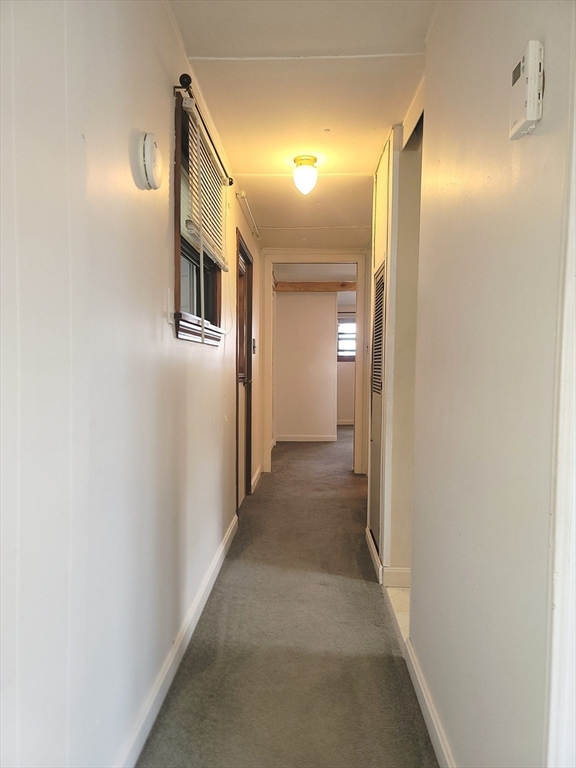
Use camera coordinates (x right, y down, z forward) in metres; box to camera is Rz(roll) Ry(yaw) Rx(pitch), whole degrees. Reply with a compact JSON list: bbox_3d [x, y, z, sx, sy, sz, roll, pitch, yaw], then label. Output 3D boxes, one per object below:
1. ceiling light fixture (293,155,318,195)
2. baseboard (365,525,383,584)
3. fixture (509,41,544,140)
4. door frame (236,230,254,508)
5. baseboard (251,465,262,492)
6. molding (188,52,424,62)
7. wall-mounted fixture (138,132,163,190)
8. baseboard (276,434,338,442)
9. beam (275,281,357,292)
[{"bbox_3d":[0.093,-1.065,2.867,0.132,0.183,0.133,1,3,2],"label":"ceiling light fixture"},{"bbox_3d":[0.464,0.901,3.033,0.015,0.086,0.729,1,3,2],"label":"baseboard"},{"bbox_3d":[0.409,-0.500,0.952,0.028,0.128,0.085,1,3,2],"label":"fixture"},{"bbox_3d":[-0.323,-0.048,3.939,0.059,1.827,0.924,1,3,2],"label":"door frame"},{"bbox_3d":[-0.282,0.810,4.837,0.017,0.086,0.839,1,3,2],"label":"baseboard"},{"bbox_3d":[0.051,-1.109,1.888,0.824,0.009,0.024,1,3,2],"label":"molding"},{"bbox_3d":[-0.363,-0.603,1.498,0.039,0.136,0.135,1,3,2],"label":"wall-mounted fixture"},{"bbox_3d":[0.243,0.710,7.203,0.779,0.085,0.016,1,3,2],"label":"baseboard"},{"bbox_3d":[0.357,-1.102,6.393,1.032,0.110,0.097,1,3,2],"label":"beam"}]

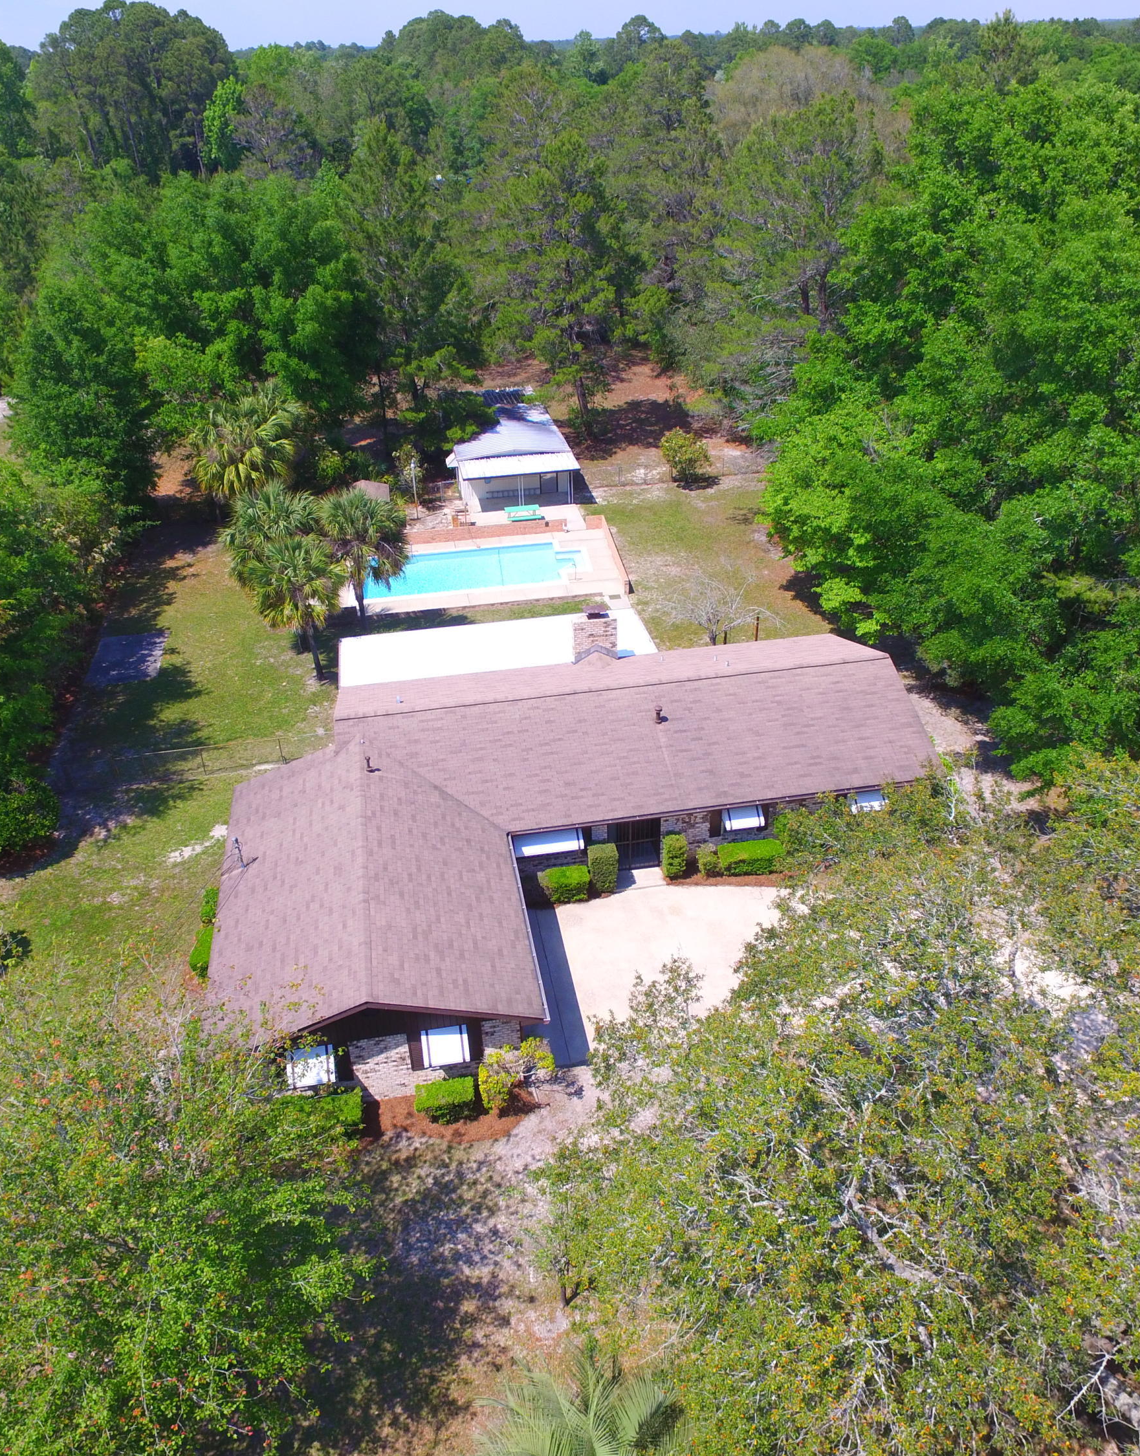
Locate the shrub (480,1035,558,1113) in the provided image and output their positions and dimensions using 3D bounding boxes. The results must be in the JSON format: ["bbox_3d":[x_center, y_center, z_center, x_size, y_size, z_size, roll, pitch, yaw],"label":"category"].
[{"bbox_3d":[-1.236,8.243,26.753,1.850,1.550,1.450,-7,32,-7],"label":"shrub"}]

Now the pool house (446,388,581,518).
[{"bbox_3d":[-4.166,-17.198,68.143,6.768,2.929,15.758,-7,32,-7],"label":"pool house"}]

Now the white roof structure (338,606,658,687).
[{"bbox_3d":[-2.860,-2.189,44.127,11.970,2.525,4.343,-7,32,-7],"label":"white roof structure"}]

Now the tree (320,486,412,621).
[{"bbox_3d":[-8.690,-6.981,48.376,4.040,6.566,4.040,-7,32,-7],"label":"tree"}]

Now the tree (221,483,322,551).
[{"bbox_3d":[-12.122,-6.348,46.872,4.545,7.273,4.545,-7,32,-7],"label":"tree"}]

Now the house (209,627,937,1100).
[{"bbox_3d":[0.723,2.450,34.721,22.020,4.293,17.529,-7,32,-7],"label":"house"}]

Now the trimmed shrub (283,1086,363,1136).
[{"bbox_3d":[-5.816,9.197,26.289,1.950,0.680,1.000,-7,32,-7],"label":"trimmed shrub"}]

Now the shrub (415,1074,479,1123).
[{"bbox_3d":[-2.924,8.876,26.707,1.400,0.620,0.780,-7,32,-7],"label":"shrub"}]

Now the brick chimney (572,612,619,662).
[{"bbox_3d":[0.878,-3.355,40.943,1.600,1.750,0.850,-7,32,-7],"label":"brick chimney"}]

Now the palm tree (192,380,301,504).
[{"bbox_3d":[-17.356,-14.935,60.990,5.758,7.374,5.758,-7,32,-7],"label":"palm tree"}]

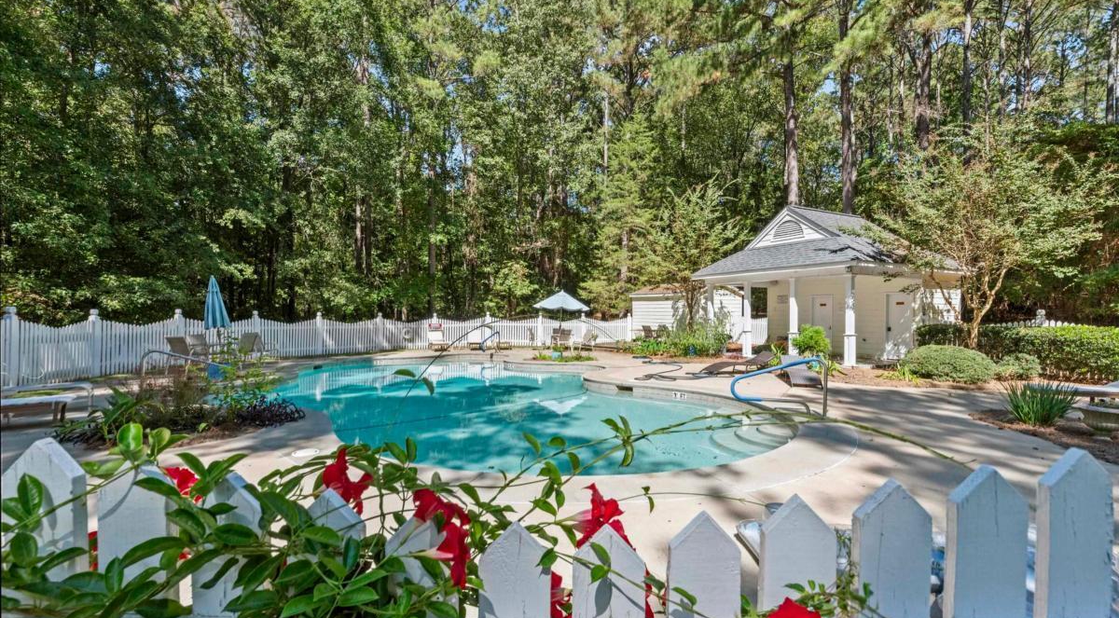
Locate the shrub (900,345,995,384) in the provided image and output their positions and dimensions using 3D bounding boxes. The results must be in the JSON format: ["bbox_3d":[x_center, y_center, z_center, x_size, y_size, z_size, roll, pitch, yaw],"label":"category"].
[{"bbox_3d":[9.313,1.240,11.886,1.850,0.800,1.750,-1,-1,37],"label":"shrub"}]

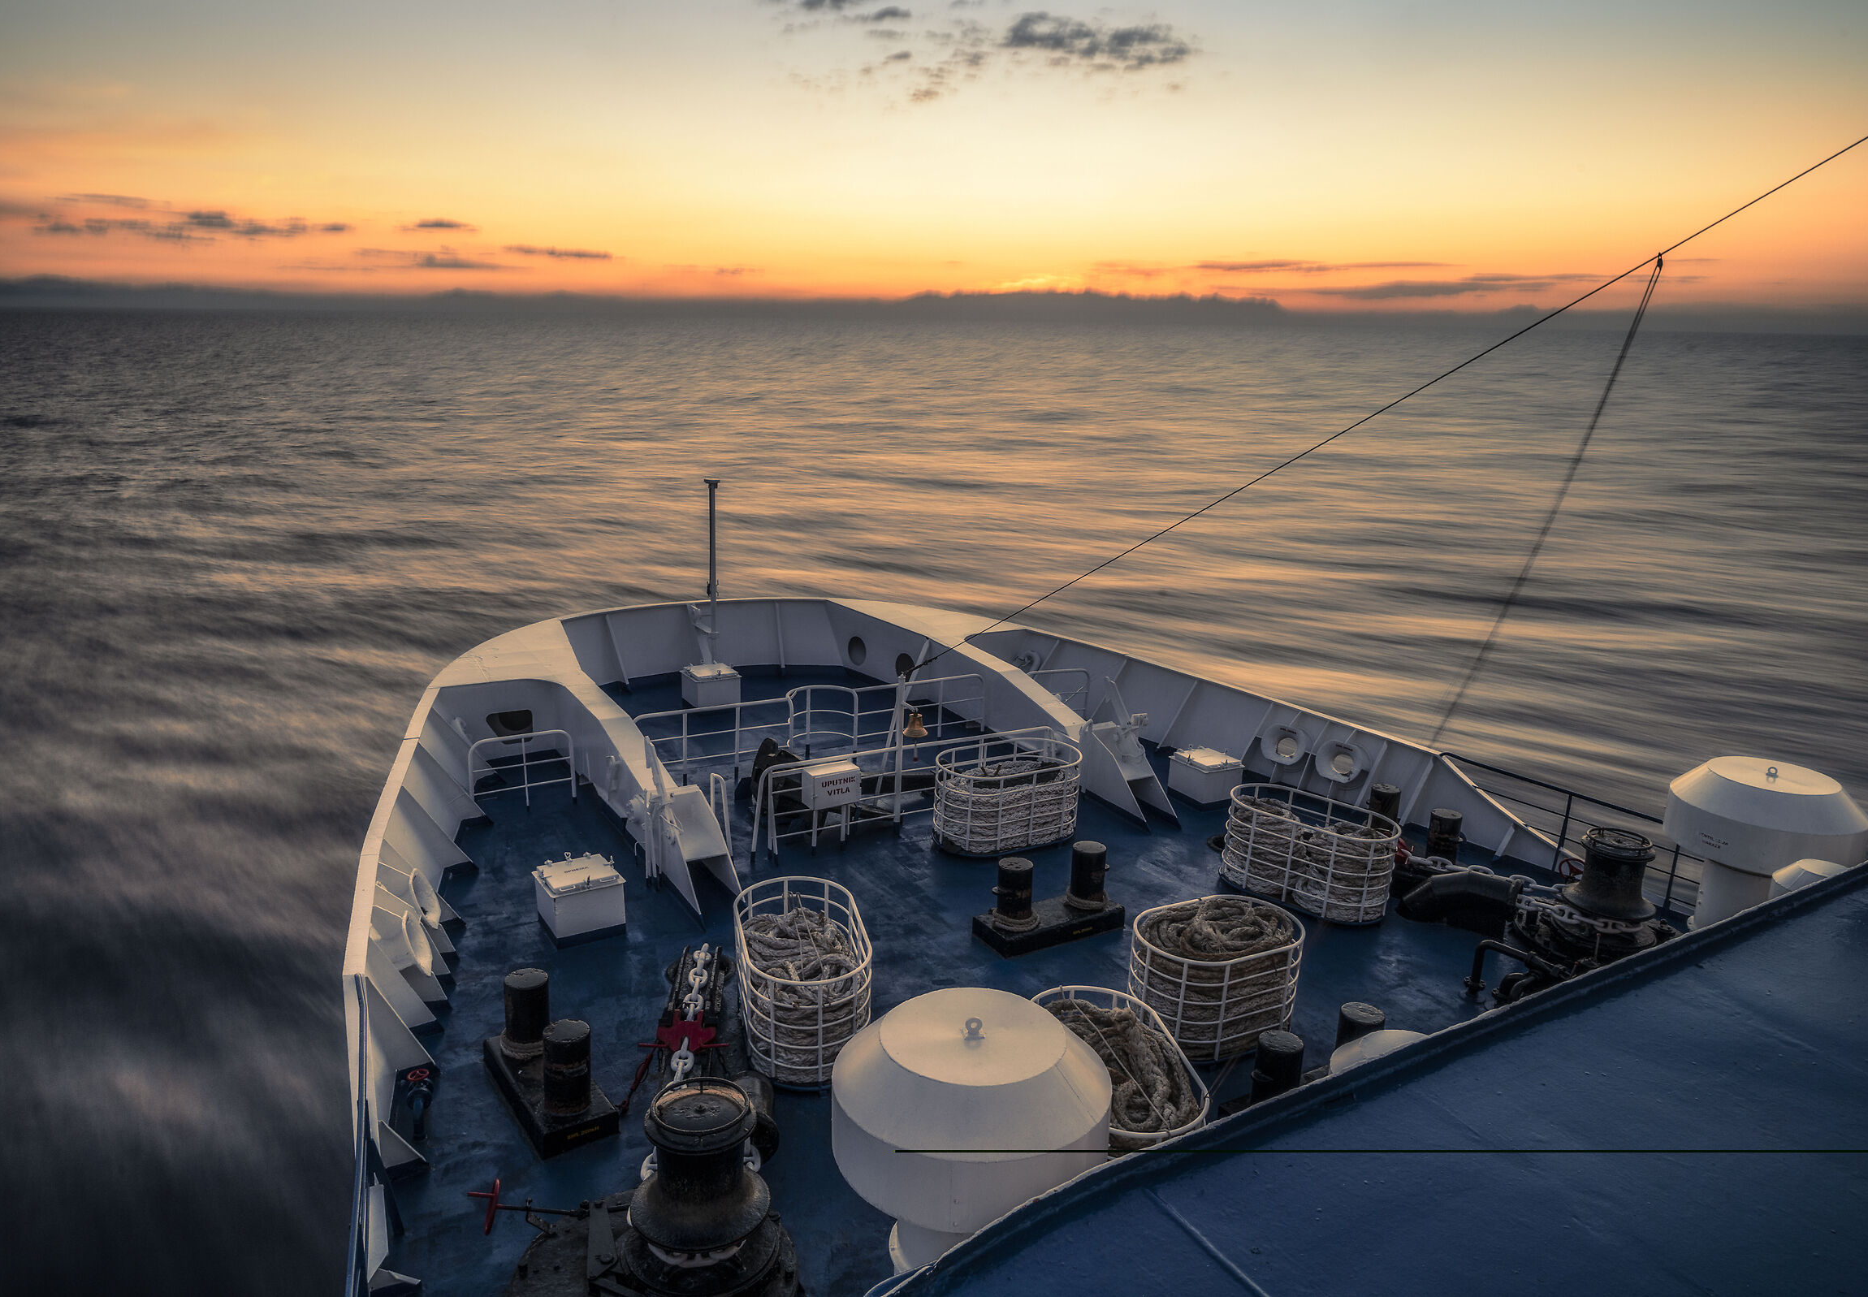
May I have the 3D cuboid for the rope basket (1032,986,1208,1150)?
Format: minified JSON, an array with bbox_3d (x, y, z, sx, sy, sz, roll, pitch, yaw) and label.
[{"bbox_3d":[1.284,3.435,9.635,1.060,0.960,1.908,-1,16,-12],"label":"rope basket"}]

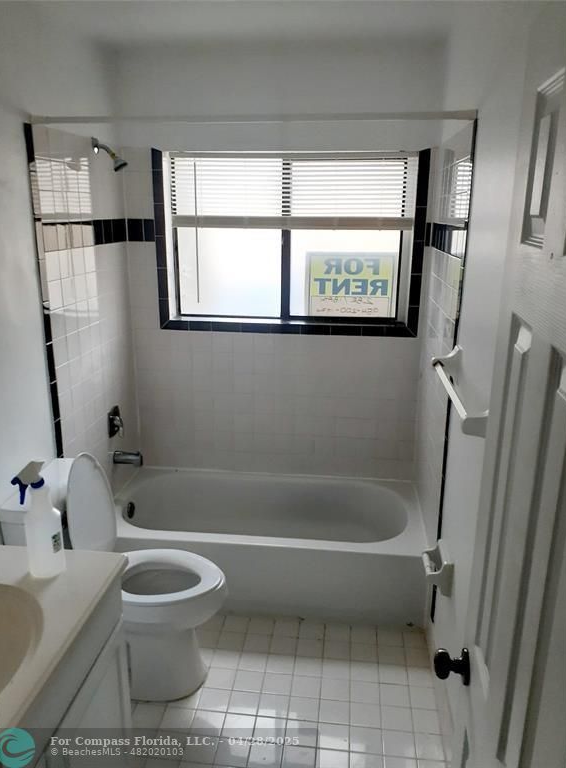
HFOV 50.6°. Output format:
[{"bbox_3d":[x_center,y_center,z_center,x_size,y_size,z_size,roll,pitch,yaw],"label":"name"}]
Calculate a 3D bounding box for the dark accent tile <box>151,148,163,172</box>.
[{"bbox_3d":[-0.606,-1.083,2.889,0.051,0.095,0.010,2,15,6],"label":"dark accent tile"}]

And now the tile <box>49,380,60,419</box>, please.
[{"bbox_3d":[-0.883,0.069,2.312,0.010,0.152,0.051,2,16,6],"label":"tile"}]

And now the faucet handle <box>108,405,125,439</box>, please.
[{"bbox_3d":[-0.794,0.188,2.907,0.052,0.142,0.130,2,16,6],"label":"faucet handle"}]

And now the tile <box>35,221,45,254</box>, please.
[{"bbox_3d":[-0.889,-0.530,2.173,0.010,0.151,0.051,2,15,6],"label":"tile"}]

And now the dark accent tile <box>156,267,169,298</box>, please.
[{"bbox_3d":[-0.607,-0.508,3.043,0.051,0.152,0.010,2,16,6],"label":"dark accent tile"}]

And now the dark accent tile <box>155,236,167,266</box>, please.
[{"bbox_3d":[-0.606,-0.657,3.001,0.051,0.152,0.010,2,16,6],"label":"dark accent tile"}]

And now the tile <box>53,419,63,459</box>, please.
[{"bbox_3d":[-0.894,0.220,2.378,0.010,0.150,0.049,2,15,6],"label":"tile"}]

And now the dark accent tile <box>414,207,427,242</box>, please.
[{"bbox_3d":[0.646,-0.756,2.829,0.052,0.156,0.010,2,15,6],"label":"dark accent tile"}]

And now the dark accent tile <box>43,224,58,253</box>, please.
[{"bbox_3d":[-0.867,-0.555,2.241,0.010,0.112,0.109,2,15,6],"label":"dark accent tile"}]

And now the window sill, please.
[{"bbox_3d":[0.022,-0.301,3.092,1.312,0.055,0.133,2,15,6],"label":"window sill"}]

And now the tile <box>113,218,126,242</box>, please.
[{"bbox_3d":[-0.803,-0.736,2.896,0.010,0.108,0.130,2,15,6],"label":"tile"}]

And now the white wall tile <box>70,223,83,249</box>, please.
[{"bbox_3d":[-0.853,-0.617,2.470,0.010,0.107,0.105,2,15,6],"label":"white wall tile"}]

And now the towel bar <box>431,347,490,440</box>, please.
[{"bbox_3d":[0.506,0.006,1.714,0.087,0.108,0.665,2,15,6],"label":"towel bar"}]

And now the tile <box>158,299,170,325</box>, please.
[{"bbox_3d":[-0.609,-0.361,3.080,0.051,0.148,0.010,2,16,6],"label":"tile"}]

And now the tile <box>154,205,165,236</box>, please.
[{"bbox_3d":[-0.611,-0.816,2.984,0.052,0.154,0.010,2,15,6],"label":"tile"}]

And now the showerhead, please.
[{"bbox_3d":[-0.737,-0.984,2.570,0.142,0.138,0.065,2,16,6],"label":"showerhead"}]

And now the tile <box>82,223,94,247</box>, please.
[{"bbox_3d":[-0.830,-0.636,2.539,0.010,0.108,0.108,2,16,6],"label":"tile"}]

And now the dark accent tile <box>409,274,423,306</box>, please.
[{"bbox_3d":[0.643,-0.456,2.912,0.052,0.155,0.010,2,15,6],"label":"dark accent tile"}]

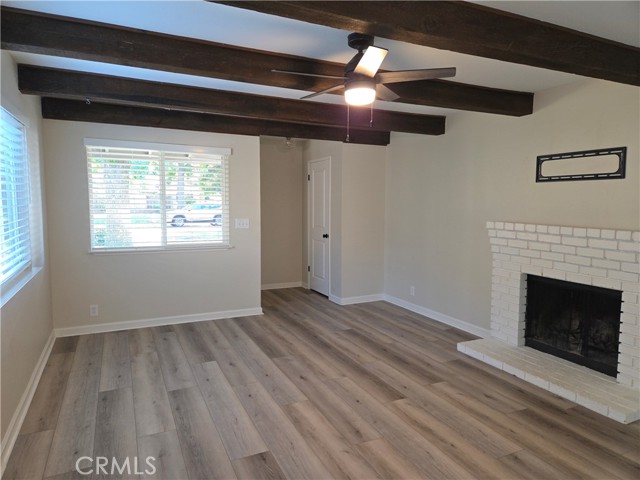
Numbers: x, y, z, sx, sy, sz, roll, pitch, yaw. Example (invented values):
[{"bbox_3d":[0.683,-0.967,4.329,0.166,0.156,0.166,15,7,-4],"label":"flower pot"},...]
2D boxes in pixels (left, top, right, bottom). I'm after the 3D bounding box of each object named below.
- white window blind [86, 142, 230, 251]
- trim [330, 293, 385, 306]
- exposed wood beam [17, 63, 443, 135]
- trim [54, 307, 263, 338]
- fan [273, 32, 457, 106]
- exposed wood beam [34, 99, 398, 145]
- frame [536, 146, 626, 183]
[{"bbox_3d":[-1.736,-0.479,4.771,1.531,1.181,0.071,-2,6,-26],"label":"white window blind"},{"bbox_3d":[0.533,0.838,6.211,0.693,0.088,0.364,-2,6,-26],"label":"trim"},{"bbox_3d":[-0.395,-1.259,4.058,4.059,0.194,0.135,-2,6,-26],"label":"exposed wood beam"},{"bbox_3d":[-1.735,0.939,4.919,2.254,0.088,0.019,-2,6,-26],"label":"trim"},{"bbox_3d":[0.246,-1.026,2.610,1.106,0.412,1.106,-2,6,-26],"label":"fan"},{"bbox_3d":[-0.884,-1.353,5.049,4.064,0.189,0.142,-2,6,-26],"label":"exposed wood beam"},{"bbox_3d":[2.131,-0.611,3.540,0.025,0.233,0.747,-2,6,-26],"label":"frame"}]

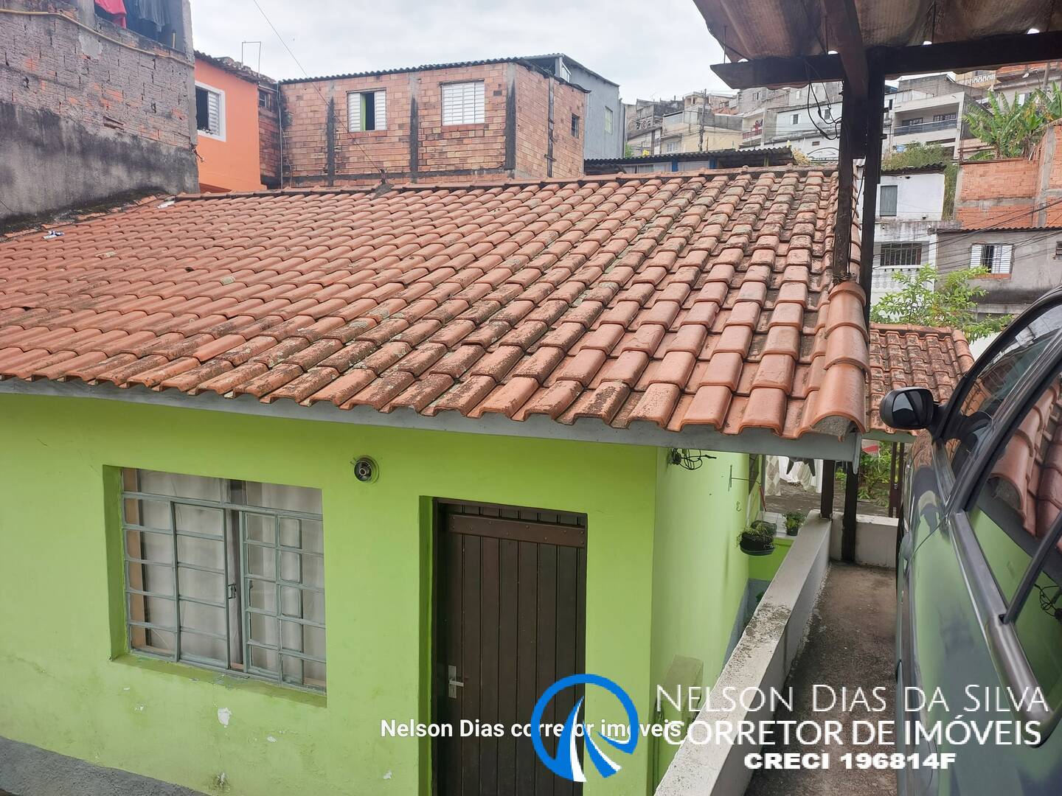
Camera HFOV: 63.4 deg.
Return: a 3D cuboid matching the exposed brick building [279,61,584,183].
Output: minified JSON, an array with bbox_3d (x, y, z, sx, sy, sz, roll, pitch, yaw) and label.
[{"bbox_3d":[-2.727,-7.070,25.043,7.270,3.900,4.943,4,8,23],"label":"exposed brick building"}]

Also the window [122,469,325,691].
[{"bbox_3d":[-1.747,1.006,4.943,1.470,1.180,0.090,4,8,21],"label":"window"}]

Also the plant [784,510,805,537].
[{"bbox_3d":[2.560,1.222,8.350,0.200,0.230,0.200,4,8,21],"label":"plant"}]

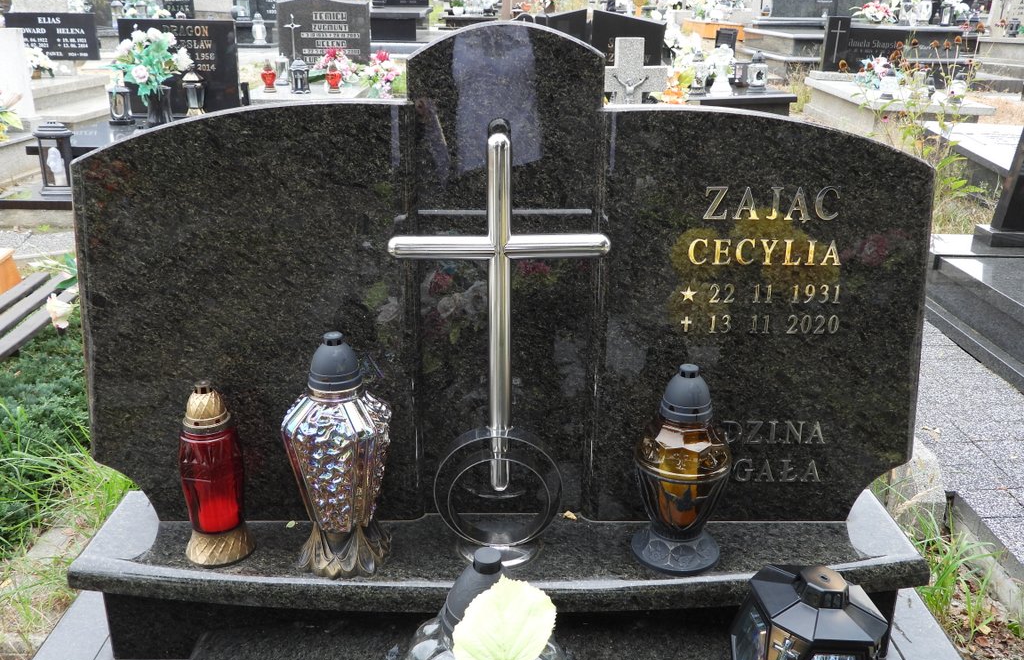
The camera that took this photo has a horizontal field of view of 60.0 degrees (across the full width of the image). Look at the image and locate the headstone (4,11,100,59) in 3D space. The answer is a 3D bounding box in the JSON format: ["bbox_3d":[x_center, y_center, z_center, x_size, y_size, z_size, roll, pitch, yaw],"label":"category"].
[{"bbox_3d":[-4.288,-2.749,8.300,0.830,0.400,0.090,0,19,0],"label":"headstone"}]

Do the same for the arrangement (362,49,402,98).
[{"bbox_3d":[-1.025,-2.023,7.000,0.320,0.370,0.300,0,19,0],"label":"arrangement"}]

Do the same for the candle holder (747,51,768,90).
[{"bbox_3d":[1.472,-1.547,5.300,0.120,0.230,0.120,0,20,-1],"label":"candle holder"}]

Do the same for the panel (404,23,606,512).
[{"bbox_3d":[-0.014,-0.090,1.609,0.335,0.880,0.090,0,15,0],"label":"panel"}]

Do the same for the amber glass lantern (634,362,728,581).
[{"bbox_3d":[0.268,0.206,1.394,0.150,0.322,0.150,0,21,0],"label":"amber glass lantern"}]

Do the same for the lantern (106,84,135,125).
[{"bbox_3d":[-2.426,-1.397,5.500,0.150,0.250,0.150,0,21,0],"label":"lantern"}]

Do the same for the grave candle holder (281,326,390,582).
[{"bbox_3d":[-0.286,0.199,1.478,0.160,0.410,0.160,5,20,14],"label":"grave candle holder"}]

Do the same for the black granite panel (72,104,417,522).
[{"bbox_3d":[-0.442,-0.021,1.540,0.555,0.717,0.085,0,10,-1],"label":"black granite panel"}]

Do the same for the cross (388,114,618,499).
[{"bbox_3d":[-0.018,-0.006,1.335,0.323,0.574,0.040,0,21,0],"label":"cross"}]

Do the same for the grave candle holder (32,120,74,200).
[{"bbox_3d":[-2.141,-0.807,4.200,0.210,0.350,0.210,0,21,0],"label":"grave candle holder"}]

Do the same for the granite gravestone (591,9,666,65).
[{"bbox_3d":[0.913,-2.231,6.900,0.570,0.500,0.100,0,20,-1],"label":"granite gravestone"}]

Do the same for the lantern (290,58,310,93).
[{"bbox_3d":[-1.621,-1.942,6.800,0.135,0.265,0.135,0,19,0],"label":"lantern"}]

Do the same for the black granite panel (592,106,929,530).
[{"bbox_3d":[0.422,-0.020,1.554,0.556,0.715,0.085,0,10,-1],"label":"black granite panel"}]

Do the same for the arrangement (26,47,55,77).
[{"bbox_3d":[-3.719,-2.110,7.000,0.230,0.260,0.210,0,21,0],"label":"arrangement"}]

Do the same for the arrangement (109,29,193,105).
[{"bbox_3d":[-2.193,-1.603,5.400,0.430,0.430,0.360,0,20,-1],"label":"arrangement"}]

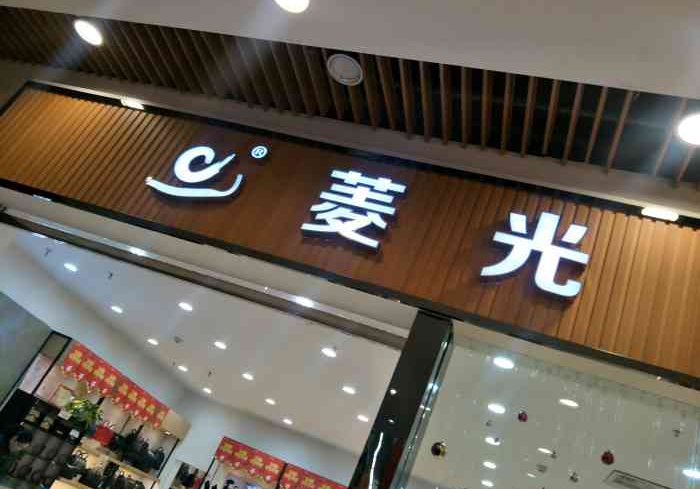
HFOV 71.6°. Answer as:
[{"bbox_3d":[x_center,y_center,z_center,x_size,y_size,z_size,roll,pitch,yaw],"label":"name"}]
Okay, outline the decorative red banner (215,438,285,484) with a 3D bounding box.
[{"bbox_3d":[-1.374,2.998,6.736,0.985,0.281,0.040,15,-26,22],"label":"decorative red banner"}]

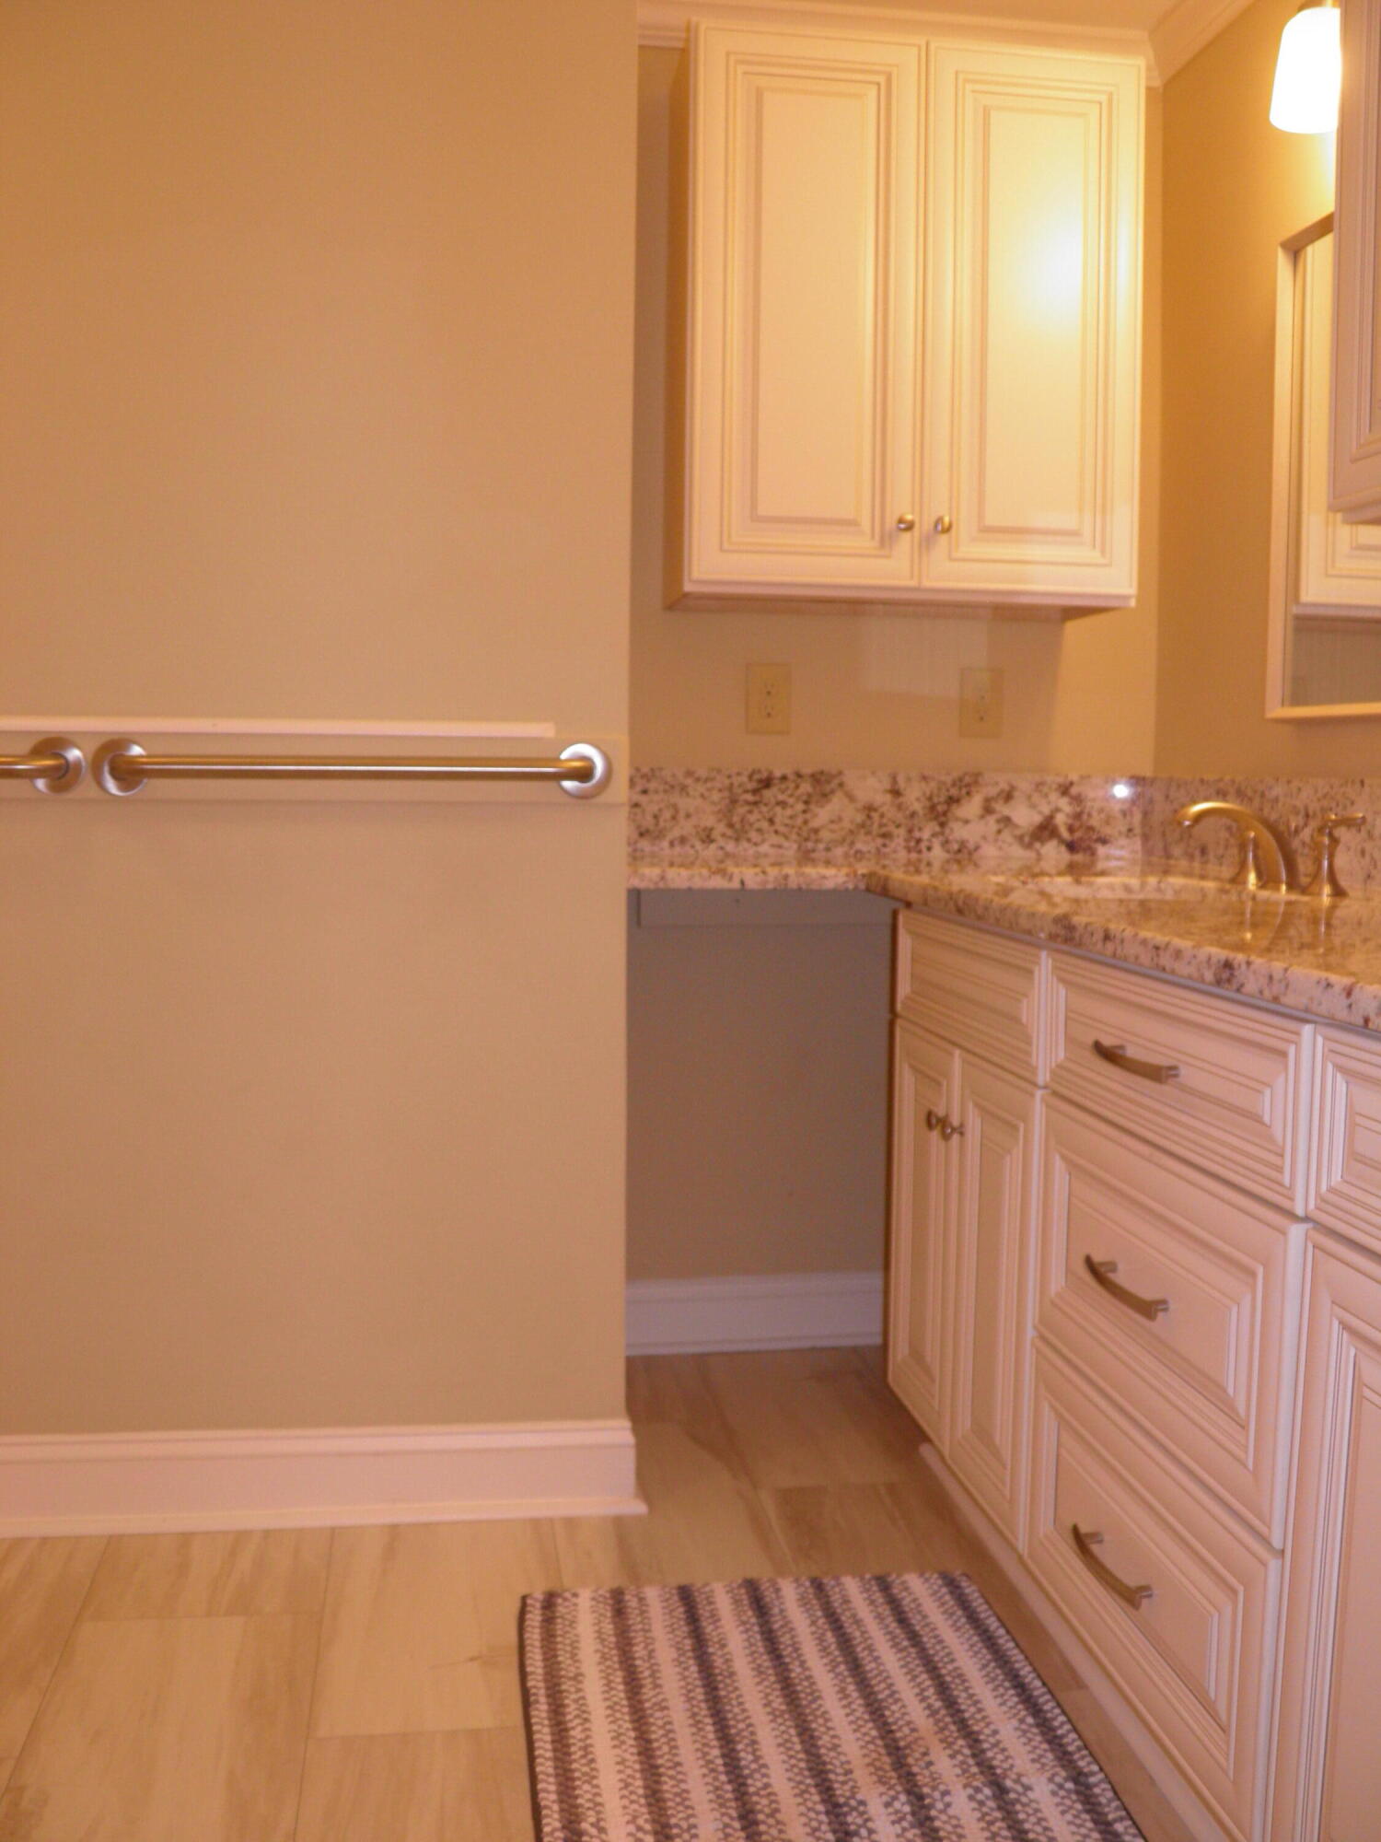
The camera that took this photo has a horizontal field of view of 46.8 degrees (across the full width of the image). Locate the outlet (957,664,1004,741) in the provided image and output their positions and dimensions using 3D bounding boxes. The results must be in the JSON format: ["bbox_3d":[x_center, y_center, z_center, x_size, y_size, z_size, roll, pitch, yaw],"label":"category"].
[{"bbox_3d":[0.530,-0.395,2.895,0.082,0.125,0.010,0,5,-9],"label":"outlet"}]

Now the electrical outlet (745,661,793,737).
[{"bbox_3d":[0.140,-0.394,2.837,0.082,0.125,0.010,0,5,-9],"label":"electrical outlet"}]

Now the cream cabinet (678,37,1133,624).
[{"bbox_3d":[0.345,-0.962,2.673,0.745,0.861,0.300,0,5,-9],"label":"cream cabinet"}]

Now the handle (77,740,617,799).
[{"bbox_3d":[-0.438,-0.198,2.091,0.684,0.076,0.072,0,5,-9],"label":"handle"}]

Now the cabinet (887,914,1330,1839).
[{"bbox_3d":[0.697,0.444,1.899,0.622,0.862,1.209,0,5,-9],"label":"cabinet"}]

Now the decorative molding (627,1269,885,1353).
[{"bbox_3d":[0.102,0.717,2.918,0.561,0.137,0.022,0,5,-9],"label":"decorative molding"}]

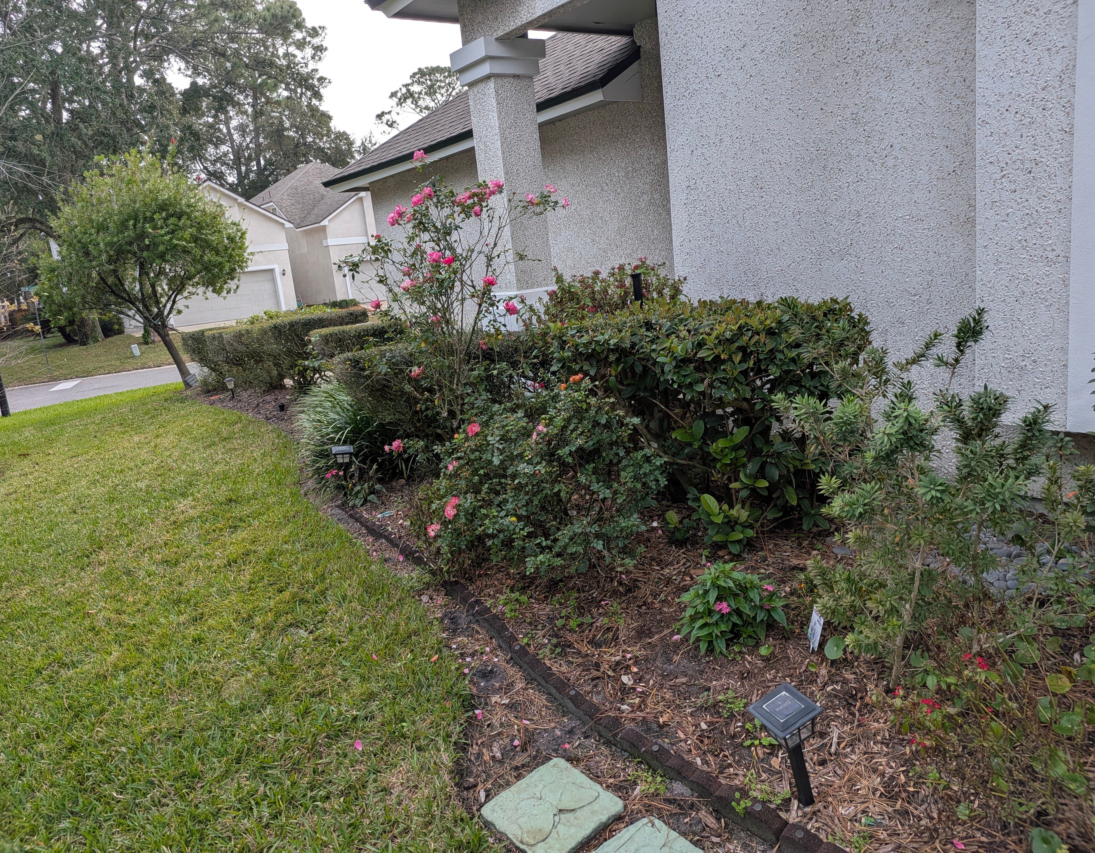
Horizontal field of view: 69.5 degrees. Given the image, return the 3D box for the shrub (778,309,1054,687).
[{"bbox_3d":[1.159,0.220,2.644,0.860,1.220,0.800,-6,11,0],"label":"shrub"}]

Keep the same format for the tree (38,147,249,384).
[{"bbox_3d":[-6.913,-2.668,13.708,3.350,4.250,3.300,-6,11,0],"label":"tree"}]

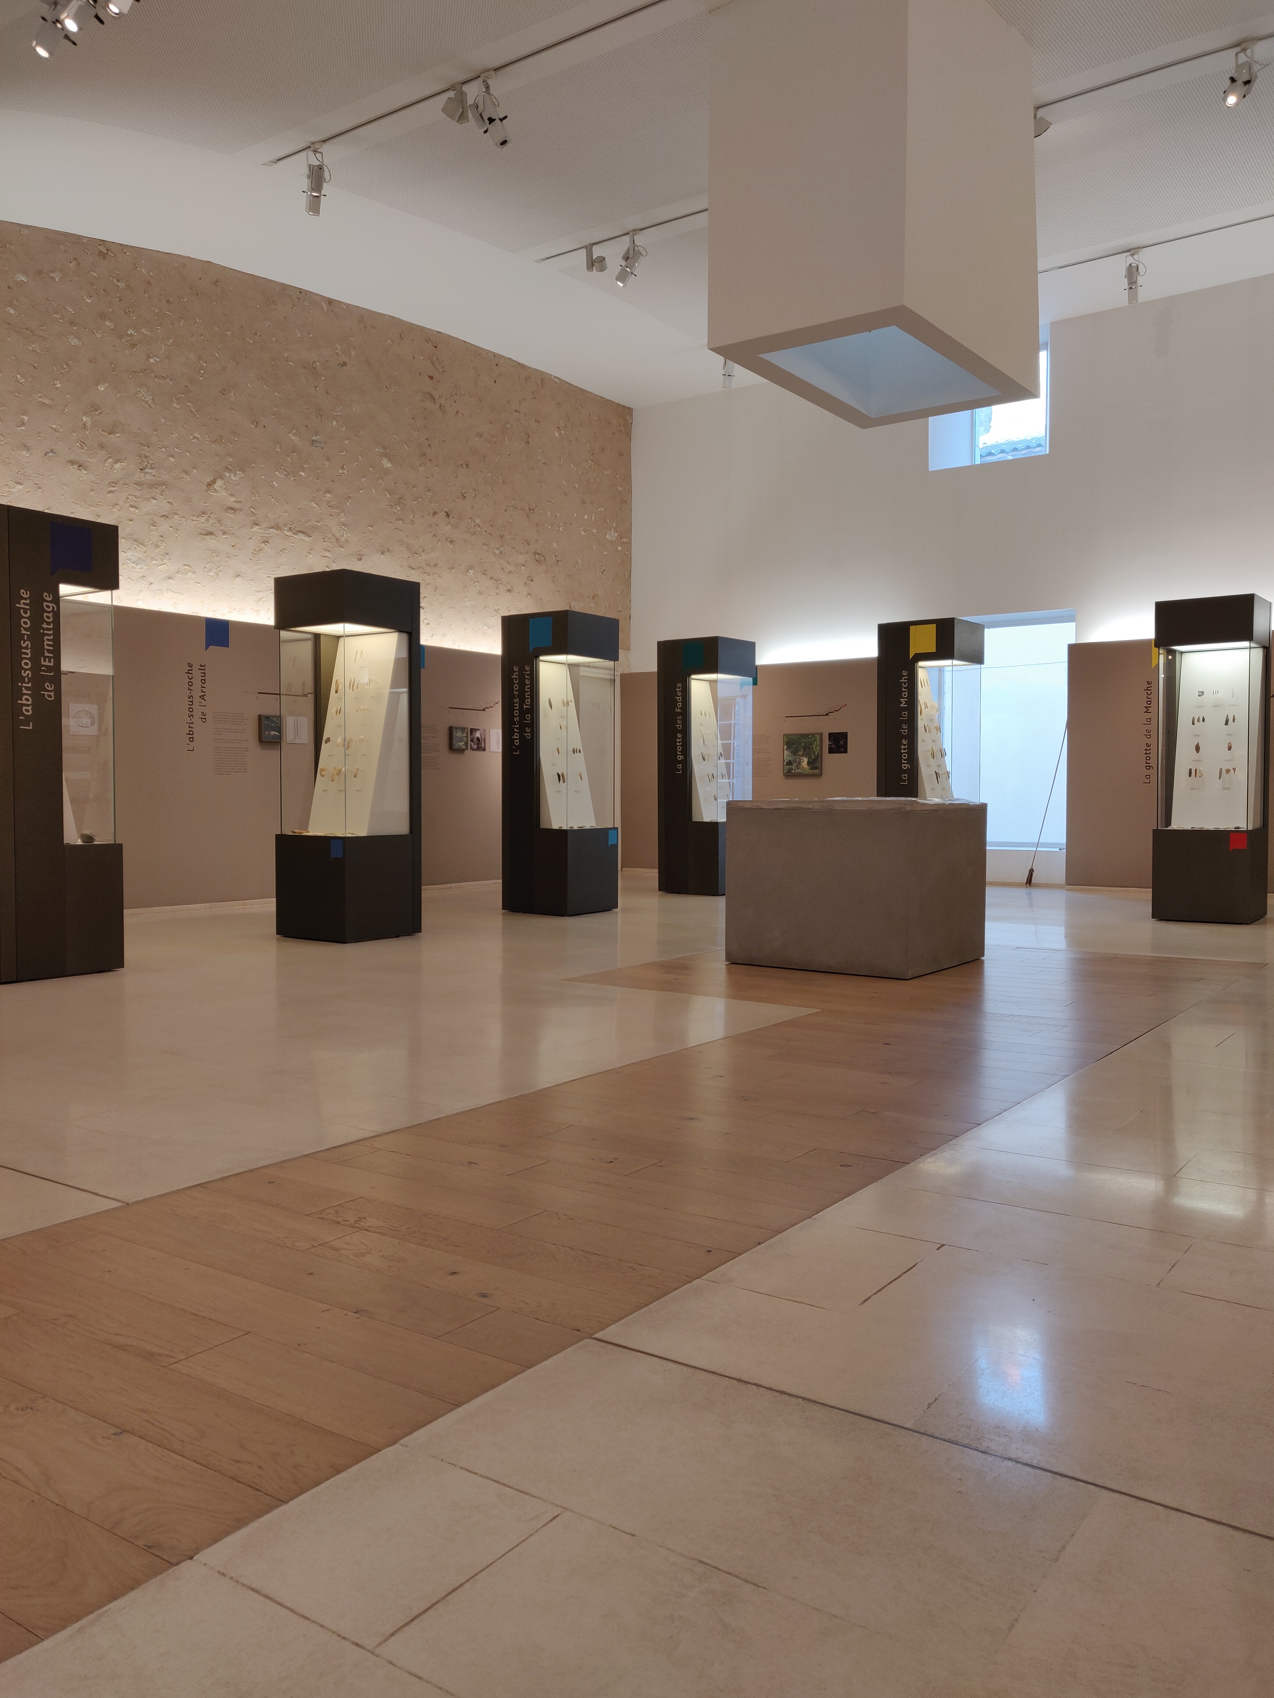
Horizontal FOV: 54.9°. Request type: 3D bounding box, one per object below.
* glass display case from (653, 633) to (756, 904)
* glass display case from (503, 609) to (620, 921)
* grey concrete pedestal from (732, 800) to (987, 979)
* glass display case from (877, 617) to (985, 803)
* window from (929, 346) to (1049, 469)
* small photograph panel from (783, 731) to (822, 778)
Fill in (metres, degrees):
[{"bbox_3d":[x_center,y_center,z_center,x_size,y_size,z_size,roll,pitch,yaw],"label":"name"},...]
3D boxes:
[{"bbox_3d":[0.606,-0.689,10.542,0.608,2.147,0.607,2,3,35],"label":"glass display case"},{"bbox_3d":[-0.561,-0.623,9.070,0.608,2.147,0.607,2,3,34],"label":"glass display case"},{"bbox_3d":[1.124,0.171,6.237,0.997,0.800,0.904,2,3,37],"label":"grey concrete pedestal"},{"bbox_3d":[2.273,-0.647,9.490,0.608,2.147,0.607,2,3,36],"label":"glass display case"},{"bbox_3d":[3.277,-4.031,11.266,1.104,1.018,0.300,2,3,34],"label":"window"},{"bbox_3d":[1.646,-0.934,12.160,0.401,0.417,0.050,2,3,34],"label":"small photograph panel"}]

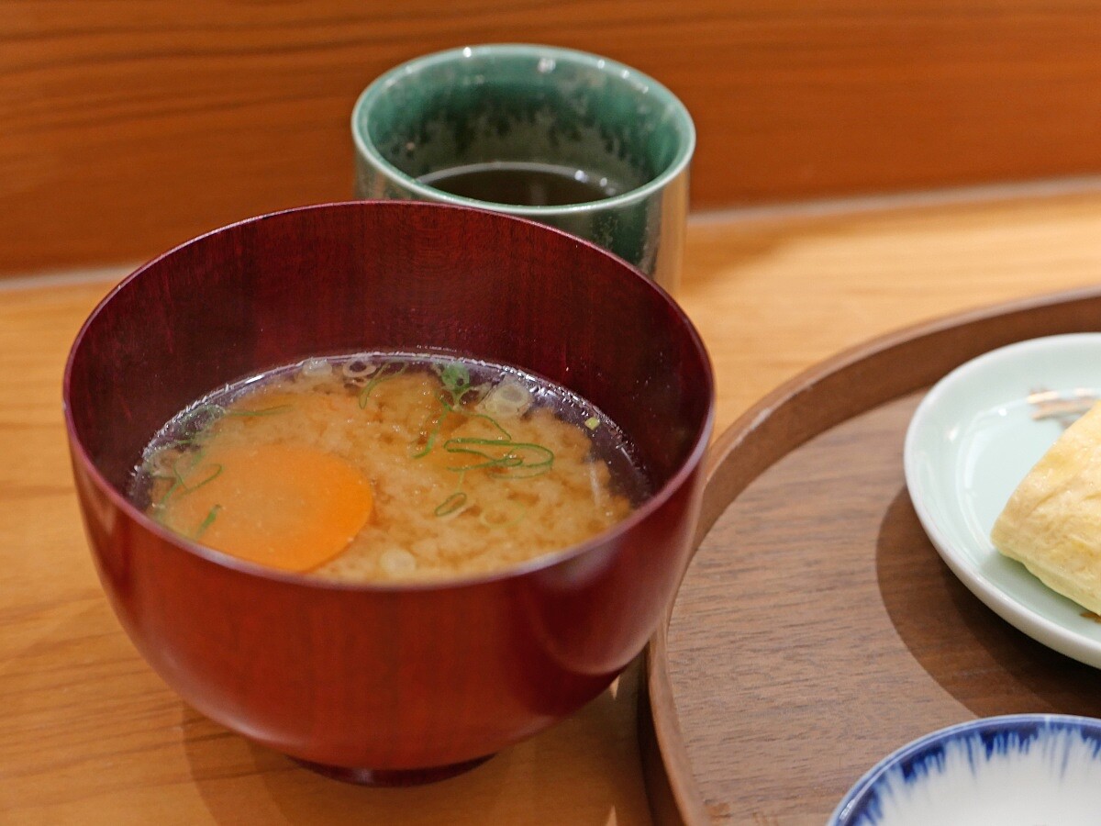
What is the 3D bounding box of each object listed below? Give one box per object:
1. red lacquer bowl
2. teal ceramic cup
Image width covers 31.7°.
[{"bbox_3d":[-0.030,0.023,0.371,0.115,0.077,0.115,4,38,0],"label":"red lacquer bowl"},{"bbox_3d":[-0.007,-0.037,0.455,0.076,0.071,0.076,2,38,-2],"label":"teal ceramic cup"}]

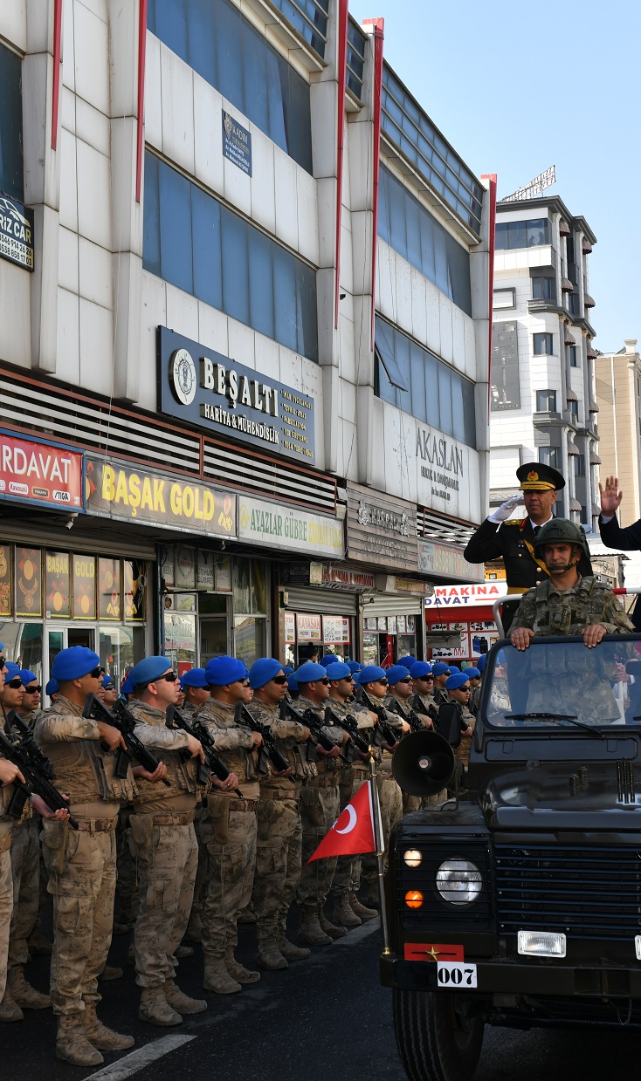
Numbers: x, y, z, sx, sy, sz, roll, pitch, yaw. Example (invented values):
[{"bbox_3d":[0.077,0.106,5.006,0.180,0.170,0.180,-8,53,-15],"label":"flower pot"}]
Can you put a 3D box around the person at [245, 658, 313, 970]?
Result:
[{"bbox_3d":[-0.183,1.588,9.131,0.540,1.780,0.600,-3,-5,18],"label":"person"}]

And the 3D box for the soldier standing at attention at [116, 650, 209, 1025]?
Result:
[{"bbox_3d":[-0.720,1.488,7.796,0.540,1.790,0.600,-3,-5,18],"label":"soldier standing at attention"}]

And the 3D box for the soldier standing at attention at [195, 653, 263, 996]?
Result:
[{"bbox_3d":[-0.436,1.534,8.448,0.540,1.790,0.600,-3,-5,18],"label":"soldier standing at attention"}]

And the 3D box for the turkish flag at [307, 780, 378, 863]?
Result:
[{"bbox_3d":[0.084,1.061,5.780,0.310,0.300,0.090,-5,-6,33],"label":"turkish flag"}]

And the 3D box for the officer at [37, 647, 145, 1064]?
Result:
[{"bbox_3d":[-1.021,1.408,7.036,0.540,1.840,0.600,-3,-5,18],"label":"officer"}]

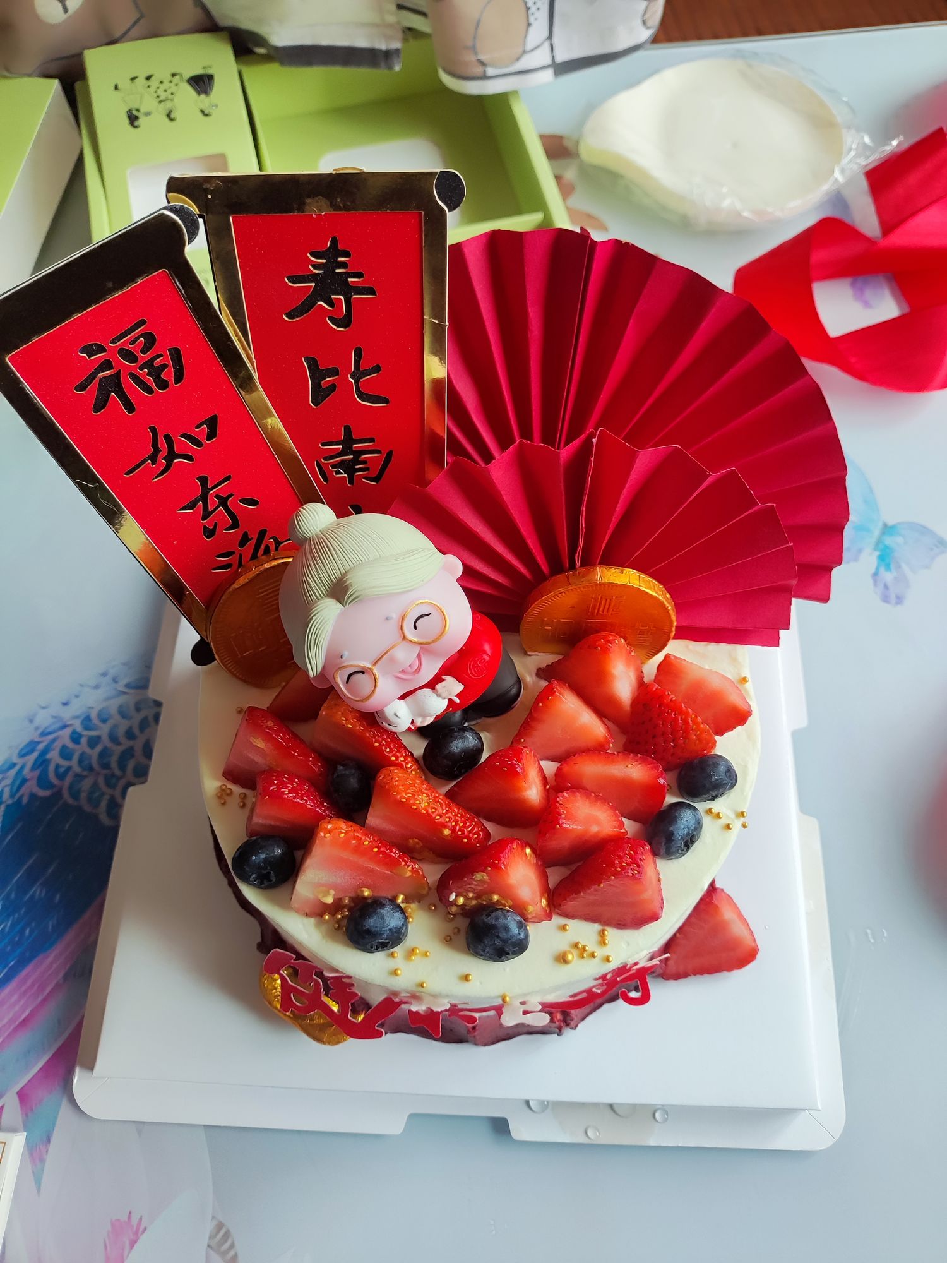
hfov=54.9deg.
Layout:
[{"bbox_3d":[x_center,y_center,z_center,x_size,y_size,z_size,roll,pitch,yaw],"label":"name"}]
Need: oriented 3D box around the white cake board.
[{"bbox_3d":[-0.001,0.047,0.364,0.275,0.018,0.275,2,67,1],"label":"white cake board"}]

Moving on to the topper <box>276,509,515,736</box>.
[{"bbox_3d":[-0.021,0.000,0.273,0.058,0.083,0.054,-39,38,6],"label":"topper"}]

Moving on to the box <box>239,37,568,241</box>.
[{"bbox_3d":[-0.040,-0.237,0.474,0.136,0.036,0.154,-12,68,-5],"label":"box"}]

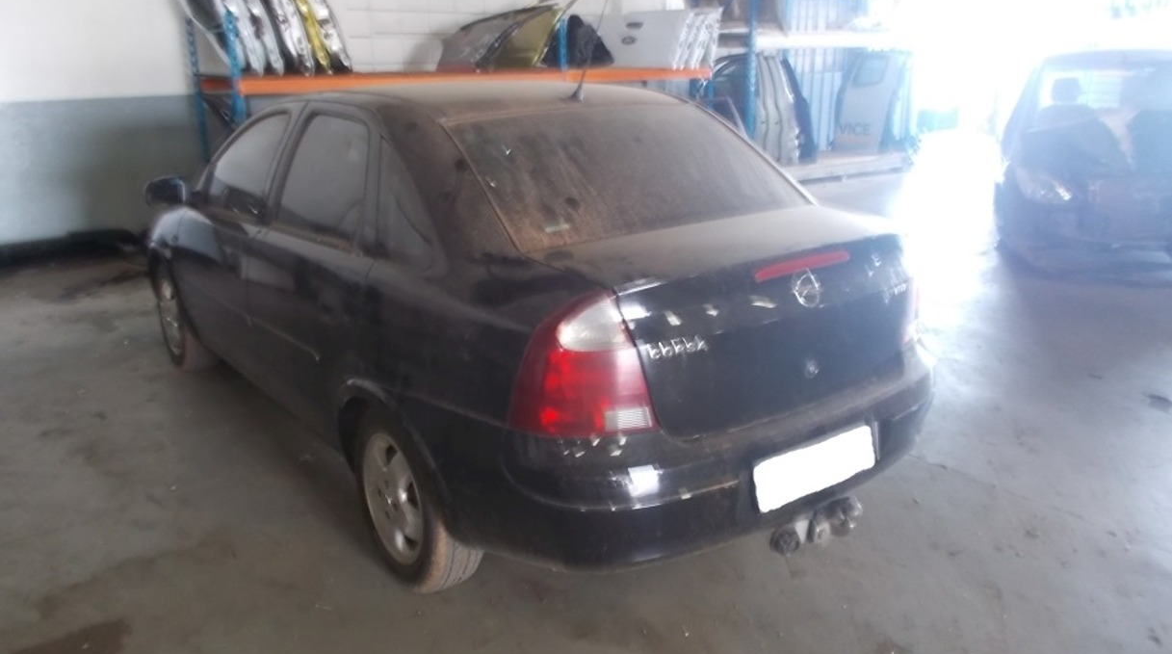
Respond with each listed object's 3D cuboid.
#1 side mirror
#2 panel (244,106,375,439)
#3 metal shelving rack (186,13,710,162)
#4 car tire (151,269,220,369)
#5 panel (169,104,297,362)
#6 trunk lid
[{"bbox_3d":[-1.810,-0.581,3.792,0.185,0.142,0.130,-13,21,-36],"label":"side mirror"},{"bbox_3d":[-0.860,-0.175,2.951,0.250,1.090,1.150,-13,21,-36],"label":"panel"},{"bbox_3d":[-0.966,-1.984,8.535,4.987,1.880,1.050,-13,21,-34],"label":"metal shelving rack"},{"bbox_3d":[-2.022,-0.069,4.523,0.185,0.575,0.575,-13,21,-36],"label":"car tire"},{"bbox_3d":[-1.429,-0.382,3.656,0.250,1.090,1.180,-13,21,-36],"label":"panel"},{"bbox_3d":[0.442,-0.059,2.414,1.140,0.400,0.500,-13,21,-36],"label":"trunk lid"}]

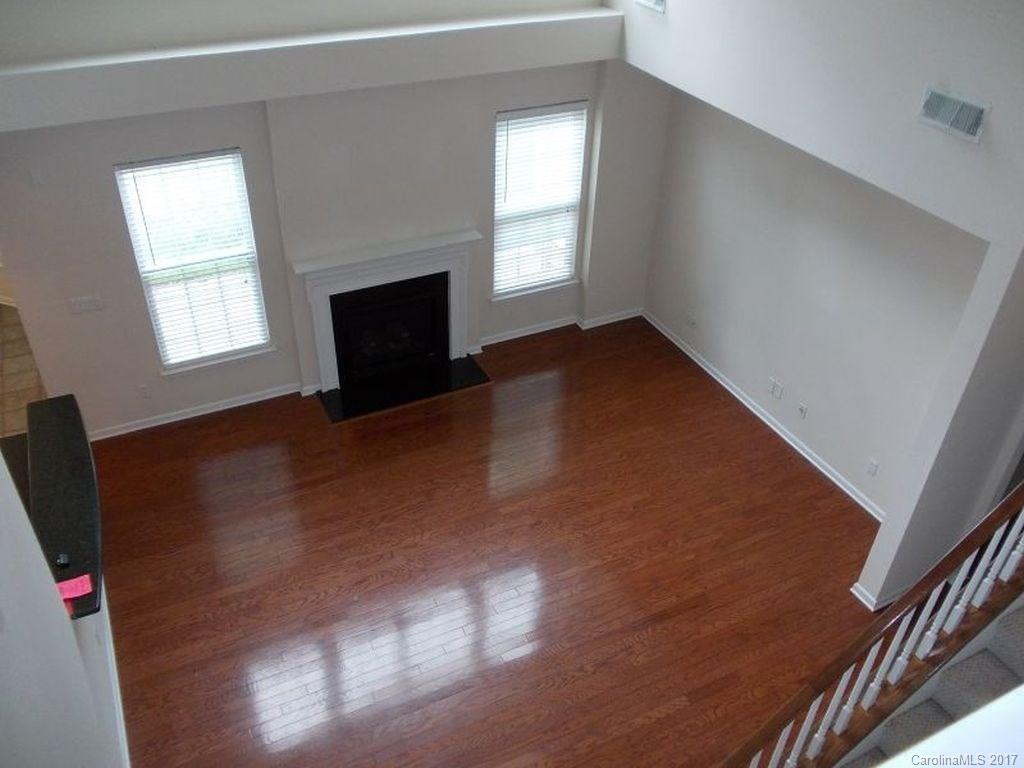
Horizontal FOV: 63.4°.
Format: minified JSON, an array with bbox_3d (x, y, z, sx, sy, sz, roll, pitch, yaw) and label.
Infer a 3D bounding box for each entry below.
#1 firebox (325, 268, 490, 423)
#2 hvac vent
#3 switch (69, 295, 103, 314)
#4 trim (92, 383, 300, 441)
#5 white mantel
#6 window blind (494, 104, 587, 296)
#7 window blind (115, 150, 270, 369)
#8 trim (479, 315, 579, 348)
[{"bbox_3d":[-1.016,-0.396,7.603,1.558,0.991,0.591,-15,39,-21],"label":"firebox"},{"bbox_3d":[2.332,-1.429,4.380,0.021,0.184,0.400,-15,39,-21],"label":"hvac vent"},{"bbox_3d":[-3.329,-0.614,6.485,0.218,0.121,0.012,-15,39,-21],"label":"switch"},{"bbox_3d":[-2.808,0.251,7.424,1.818,0.084,0.018,-15,39,-21],"label":"trim"},{"bbox_3d":[-1.076,-0.601,7.554,1.660,1.376,0.205,-15,39,-21],"label":"white mantel"},{"bbox_3d":[0.247,-1.711,7.822,0.903,1.749,0.051,-15,39,-21],"label":"window blind"},{"bbox_3d":[-2.527,-0.984,6.724,0.907,1.735,0.051,-15,39,-21],"label":"window blind"},{"bbox_3d":[0.185,-0.535,8.607,1.116,0.084,0.018,-15,39,-21],"label":"trim"}]

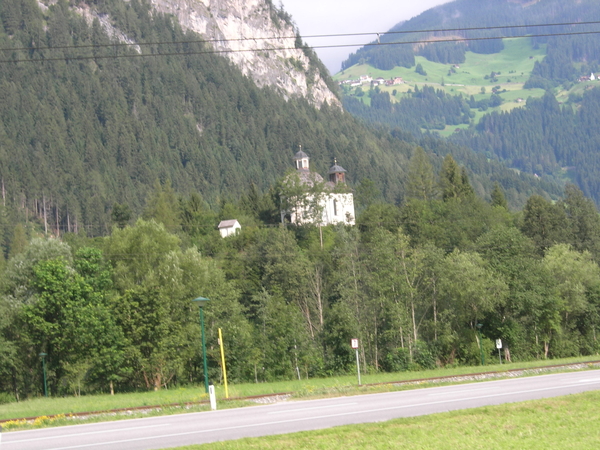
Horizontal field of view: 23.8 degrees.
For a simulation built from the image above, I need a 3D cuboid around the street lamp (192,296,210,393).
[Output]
[{"bbox_3d":[-4.612,5.788,68.500,0.800,4.680,0.800,-4,-6,0],"label":"street lamp"}]

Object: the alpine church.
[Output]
[{"bbox_3d":[3.078,-6.332,250.000,11.000,14.000,7.800,-1,-7,-31],"label":"alpine church"}]

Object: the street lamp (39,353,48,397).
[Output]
[{"bbox_3d":[-26.722,15.704,149.000,0.800,4.650,0.800,-4,-6,0],"label":"street lamp"}]

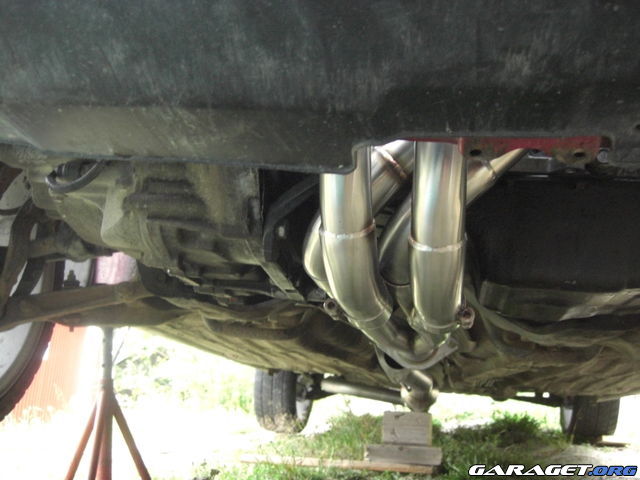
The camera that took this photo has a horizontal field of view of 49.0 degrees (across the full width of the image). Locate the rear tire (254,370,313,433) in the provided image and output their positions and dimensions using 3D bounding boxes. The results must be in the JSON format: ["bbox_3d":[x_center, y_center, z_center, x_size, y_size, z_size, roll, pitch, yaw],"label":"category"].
[{"bbox_3d":[-0.168,0.678,3.530,0.200,0.565,0.565,-2,-10,9],"label":"rear tire"}]

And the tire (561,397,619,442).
[{"bbox_3d":[1.244,0.642,3.297,0.200,0.565,0.565,-2,-10,9],"label":"tire"}]

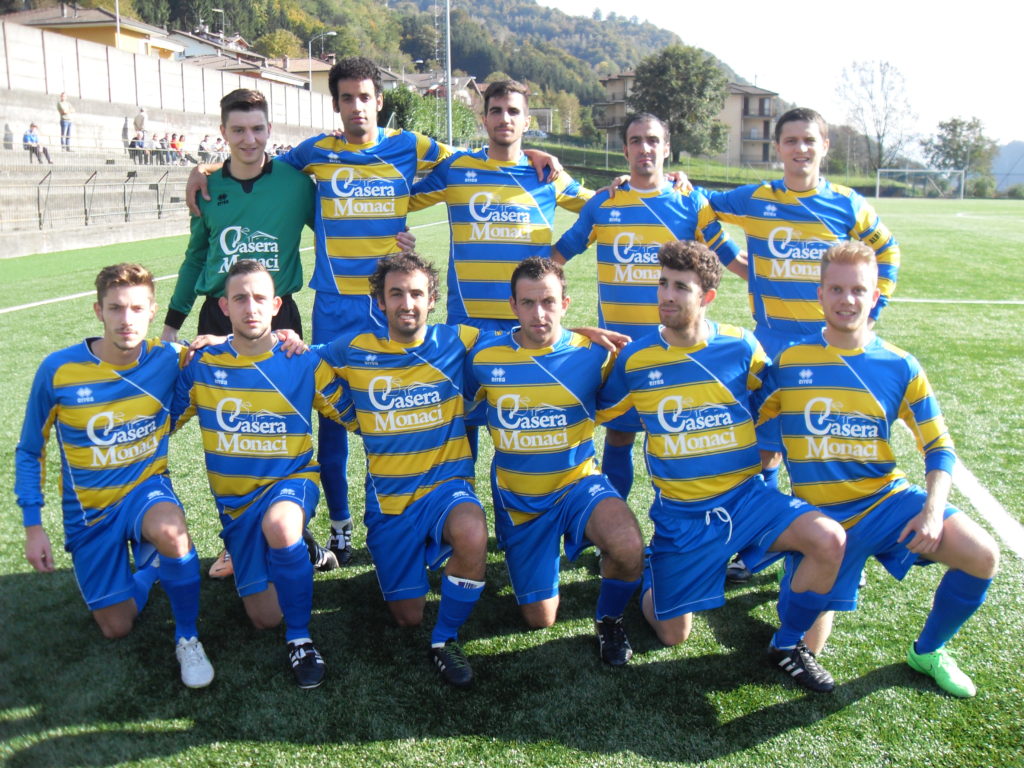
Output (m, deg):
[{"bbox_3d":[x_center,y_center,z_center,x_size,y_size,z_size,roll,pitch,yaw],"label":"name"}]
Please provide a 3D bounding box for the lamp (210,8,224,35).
[{"bbox_3d":[-30.500,-35.945,104.970,1.400,6.000,0.400,0,11,0],"label":"lamp"}]

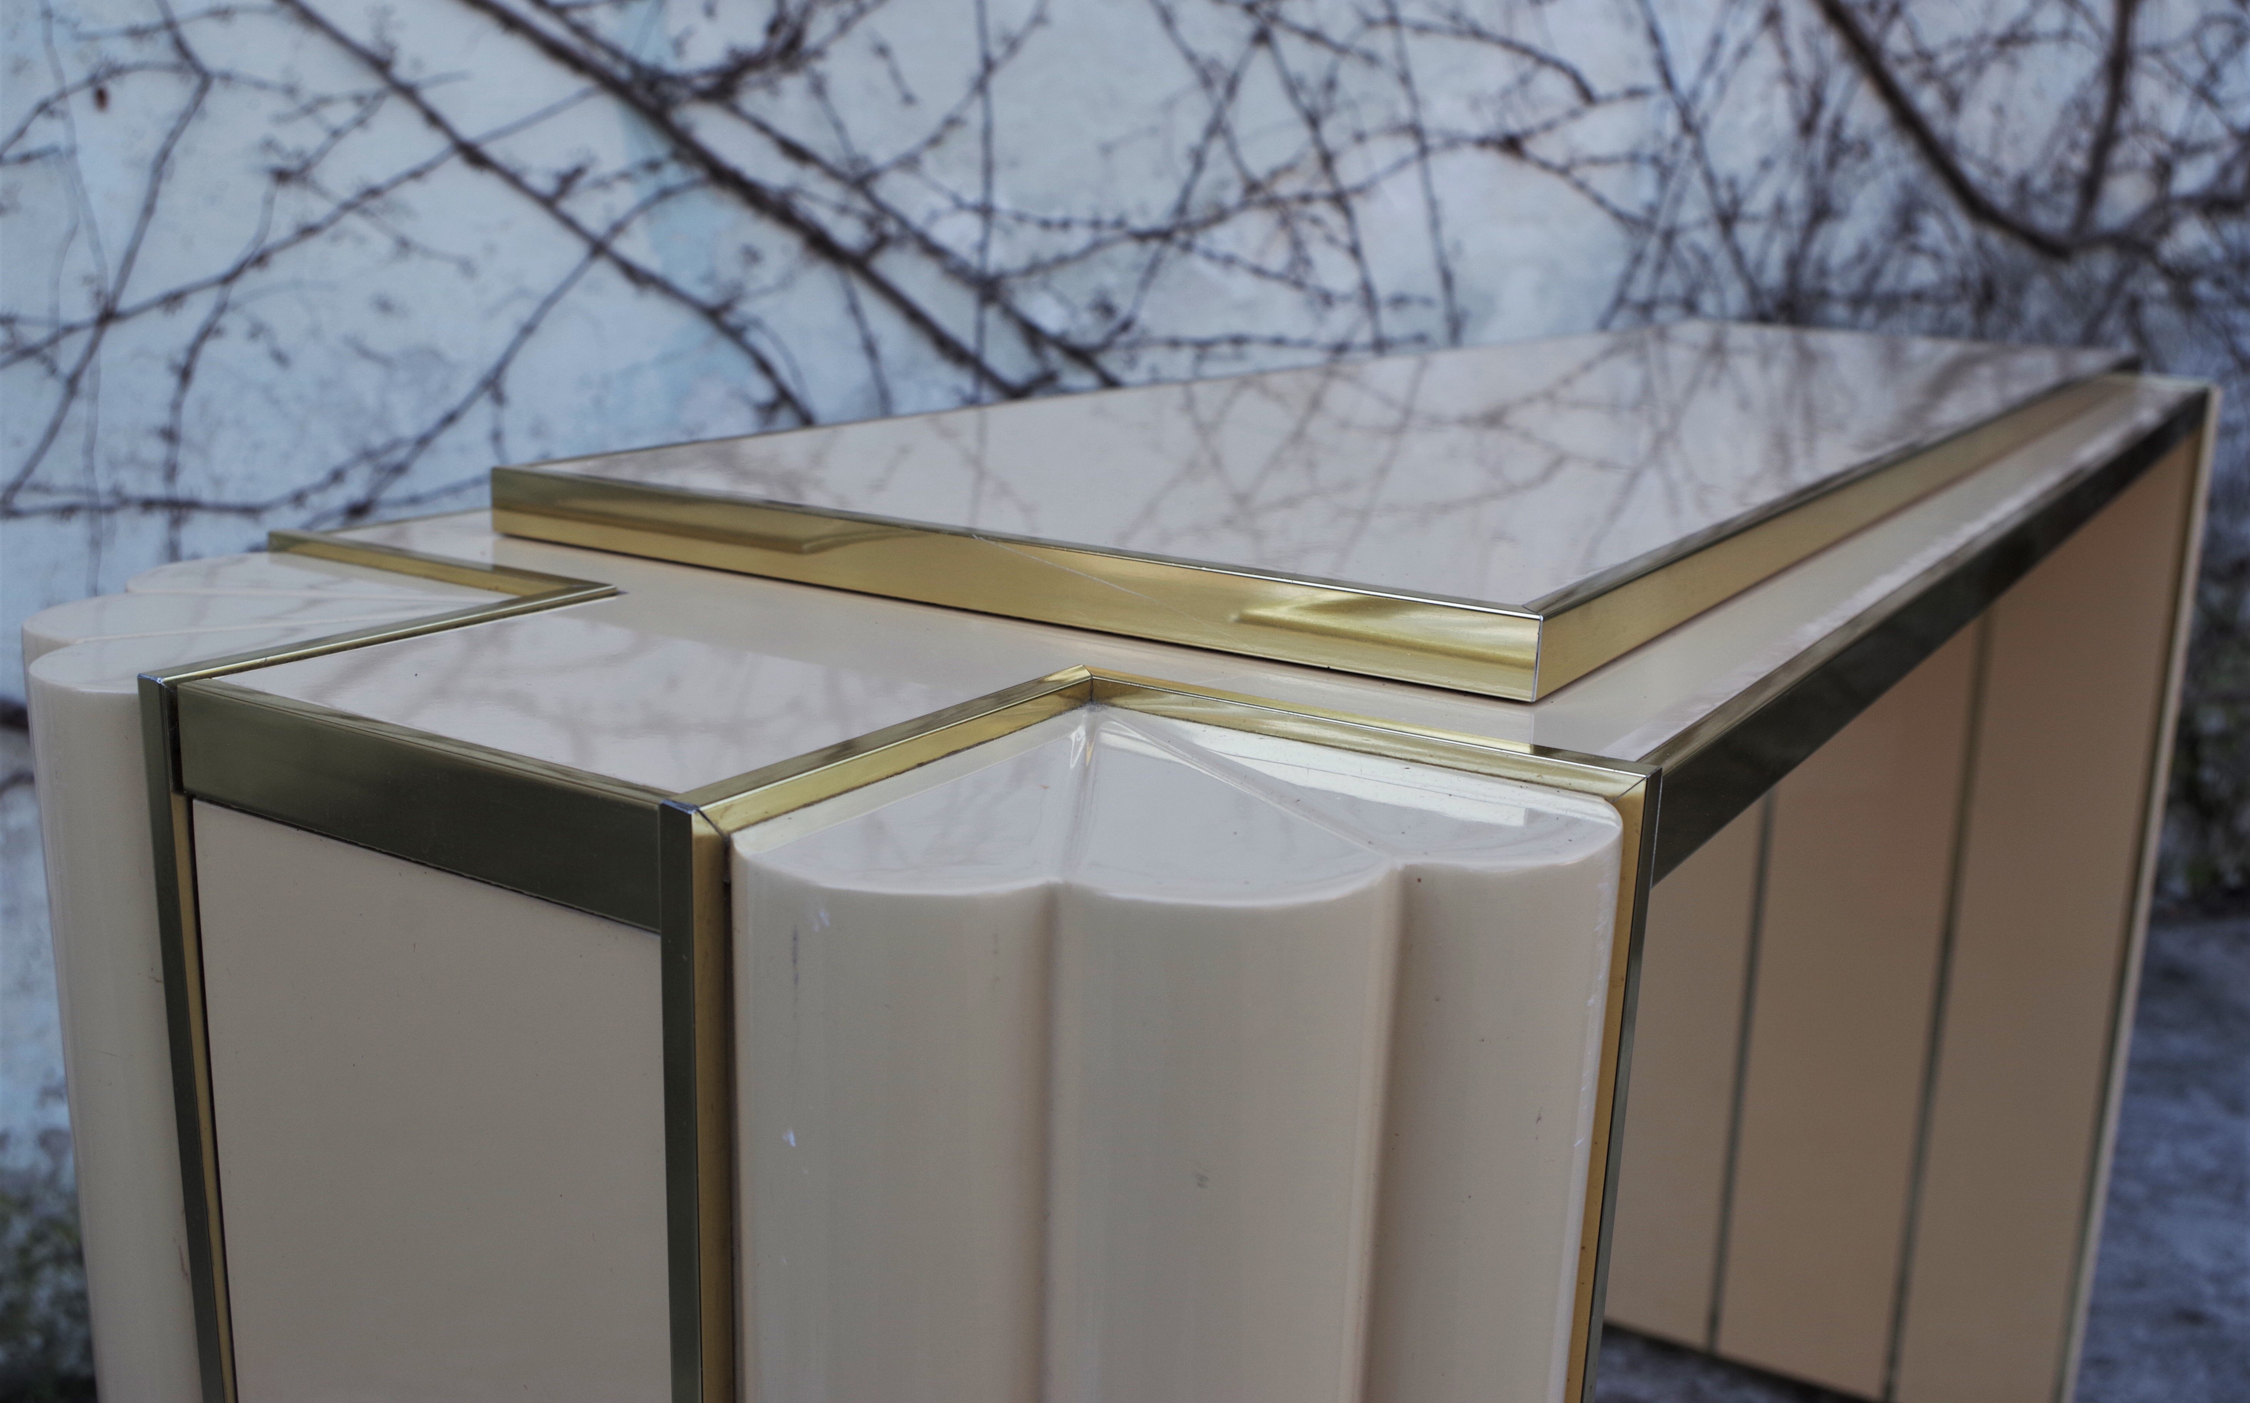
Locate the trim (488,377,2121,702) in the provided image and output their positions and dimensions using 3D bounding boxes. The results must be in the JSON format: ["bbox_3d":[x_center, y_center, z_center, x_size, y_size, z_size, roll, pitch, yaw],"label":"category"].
[{"bbox_3d":[0.247,-0.137,0.981,0.299,0.018,1.135,10,16,29],"label":"trim"}]

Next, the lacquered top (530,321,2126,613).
[{"bbox_3d":[0.247,-0.138,0.981,0.291,0.016,1.127,10,16,29],"label":"lacquered top"}]

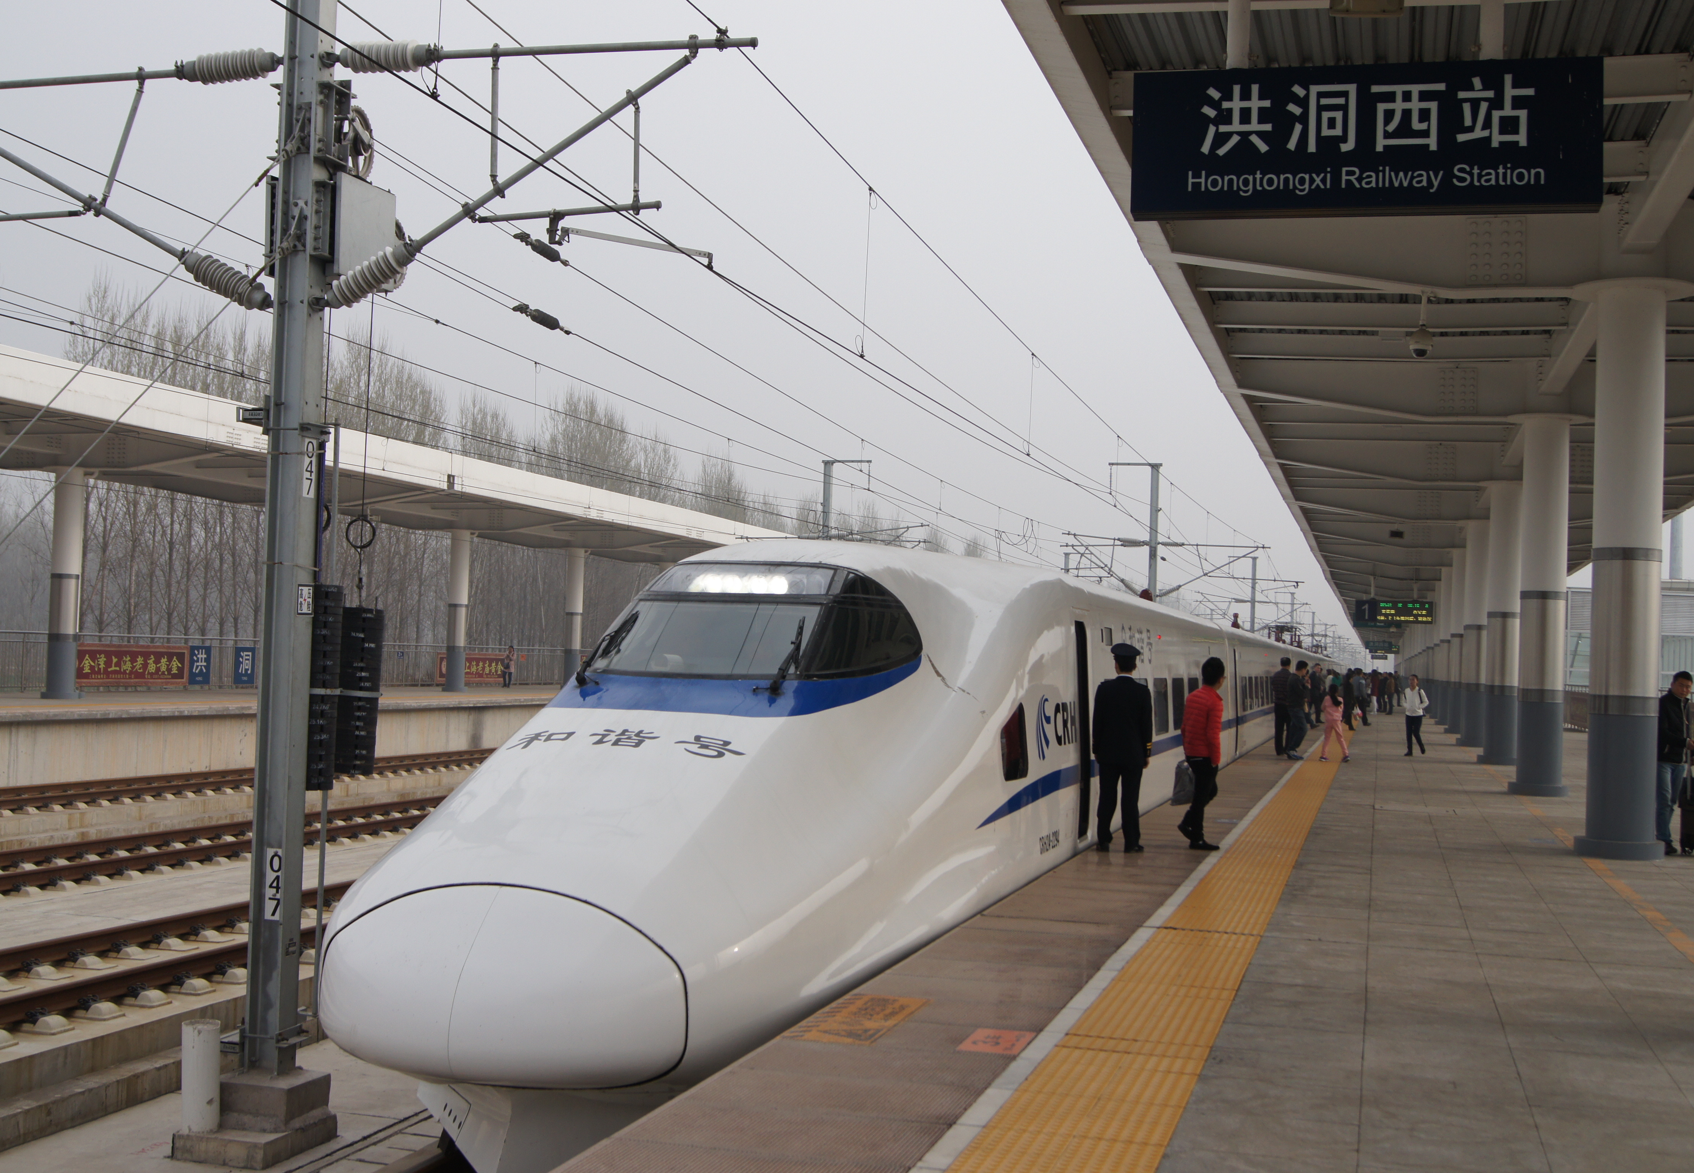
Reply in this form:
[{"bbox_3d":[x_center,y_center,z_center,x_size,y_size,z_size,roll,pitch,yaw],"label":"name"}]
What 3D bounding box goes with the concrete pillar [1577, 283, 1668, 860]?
[{"bbox_3d":[6.874,-0.120,16.793,0.710,5.020,0.710,1,-2,16],"label":"concrete pillar"}]

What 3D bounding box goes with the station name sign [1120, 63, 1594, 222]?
[{"bbox_3d":[2.364,-2.042,8.767,2.070,0.665,0.160,1,-2,16],"label":"station name sign"}]

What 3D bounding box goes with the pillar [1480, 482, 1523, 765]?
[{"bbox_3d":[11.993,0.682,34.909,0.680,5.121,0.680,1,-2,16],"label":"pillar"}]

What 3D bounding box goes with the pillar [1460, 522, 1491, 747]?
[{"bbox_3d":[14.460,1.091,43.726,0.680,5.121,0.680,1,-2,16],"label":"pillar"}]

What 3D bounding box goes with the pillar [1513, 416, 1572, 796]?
[{"bbox_3d":[9.326,0.284,25.524,0.710,5.020,0.710,1,-2,16],"label":"pillar"}]

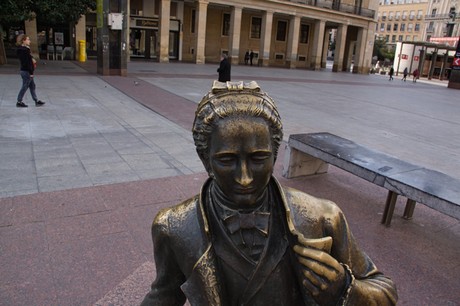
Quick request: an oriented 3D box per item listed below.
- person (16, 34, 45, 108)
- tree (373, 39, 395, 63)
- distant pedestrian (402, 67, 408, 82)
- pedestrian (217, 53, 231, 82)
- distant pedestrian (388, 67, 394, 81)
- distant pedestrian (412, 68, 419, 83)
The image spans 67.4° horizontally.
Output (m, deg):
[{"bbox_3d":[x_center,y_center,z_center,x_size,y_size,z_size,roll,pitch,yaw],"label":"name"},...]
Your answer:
[{"bbox_3d":[-4.756,-1.932,8.198,0.680,1.660,0.470,0,16,-15],"label":"person"},{"bbox_3d":[27.549,-17.687,62.909,5.500,6.800,5.500,4,16,-1],"label":"tree"},{"bbox_3d":[21.683,-9.669,42.637,0.620,1.670,0.500,7,16,10],"label":"distant pedestrian"},{"bbox_3d":[-0.238,-2.869,13.024,0.500,1.680,0.500,4,16,1],"label":"pedestrian"},{"bbox_3d":[20.050,-9.829,42.688,0.600,1.680,0.500,7,16,10],"label":"distant pedestrian"},{"bbox_3d":[23.169,-9.620,42.996,0.550,1.650,0.520,7,16,10],"label":"distant pedestrian"}]

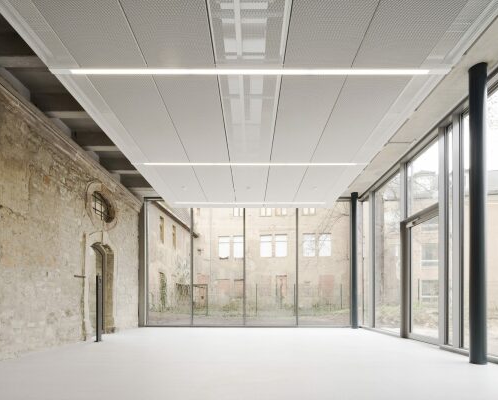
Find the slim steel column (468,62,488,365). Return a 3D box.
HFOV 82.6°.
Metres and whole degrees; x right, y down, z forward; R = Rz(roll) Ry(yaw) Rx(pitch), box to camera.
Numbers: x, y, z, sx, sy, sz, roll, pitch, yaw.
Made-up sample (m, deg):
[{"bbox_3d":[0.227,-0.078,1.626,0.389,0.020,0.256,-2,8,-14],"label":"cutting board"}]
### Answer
[{"bbox_3d":[3.062,0.205,3.790,0.187,3.950,0.187,0,0,0],"label":"slim steel column"}]

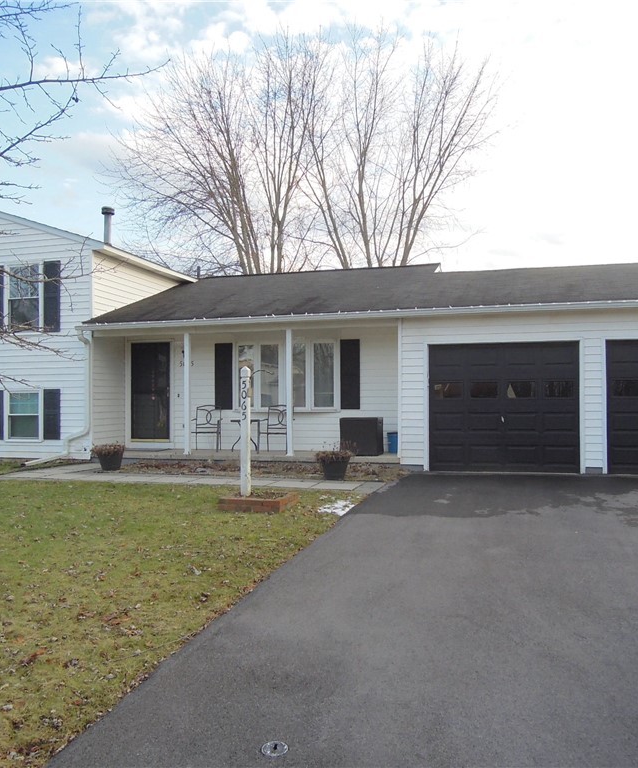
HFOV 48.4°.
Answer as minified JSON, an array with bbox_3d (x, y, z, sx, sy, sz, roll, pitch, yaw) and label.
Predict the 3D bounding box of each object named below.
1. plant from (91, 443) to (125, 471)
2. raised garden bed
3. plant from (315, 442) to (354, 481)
[{"bbox_3d":[-3.633,1.262,12.318,0.500,0.460,0.500,-1,-2,16],"label":"plant"},{"bbox_3d":[-0.709,1.388,8.443,0.760,0.145,0.760,-1,-2,16],"label":"raised garden bed"},{"bbox_3d":[0.239,1.165,10.687,0.500,0.540,0.500,-1,-2,16],"label":"plant"}]

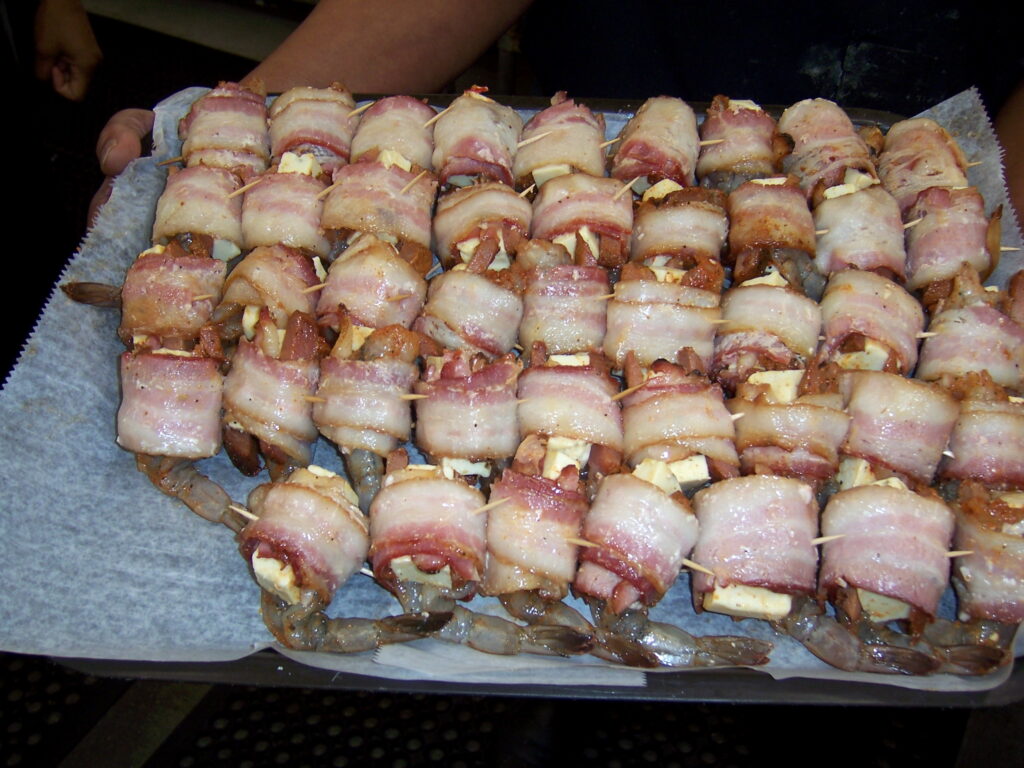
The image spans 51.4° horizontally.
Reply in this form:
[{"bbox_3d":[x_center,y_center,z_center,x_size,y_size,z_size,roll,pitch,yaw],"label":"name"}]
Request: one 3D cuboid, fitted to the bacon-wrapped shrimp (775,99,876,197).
[{"bbox_3d":[0.165,-0.120,0.561,0.042,0.036,0.046,-9,61,-6],"label":"bacon-wrapped shrimp"}]

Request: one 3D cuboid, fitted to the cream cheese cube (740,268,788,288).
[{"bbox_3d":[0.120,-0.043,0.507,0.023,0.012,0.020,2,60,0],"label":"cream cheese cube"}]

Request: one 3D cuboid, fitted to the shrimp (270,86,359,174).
[{"bbox_3d":[-0.108,-0.134,0.585,0.047,0.040,0.043,-1,64,-3],"label":"shrimp"}]

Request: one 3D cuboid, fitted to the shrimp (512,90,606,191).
[{"bbox_3d":[0.025,-0.127,0.564,0.045,0.035,0.045,2,60,0],"label":"shrimp"}]

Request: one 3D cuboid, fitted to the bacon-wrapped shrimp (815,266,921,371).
[{"bbox_3d":[0.183,-0.028,0.543,0.050,0.040,0.046,6,64,1],"label":"bacon-wrapped shrimp"}]

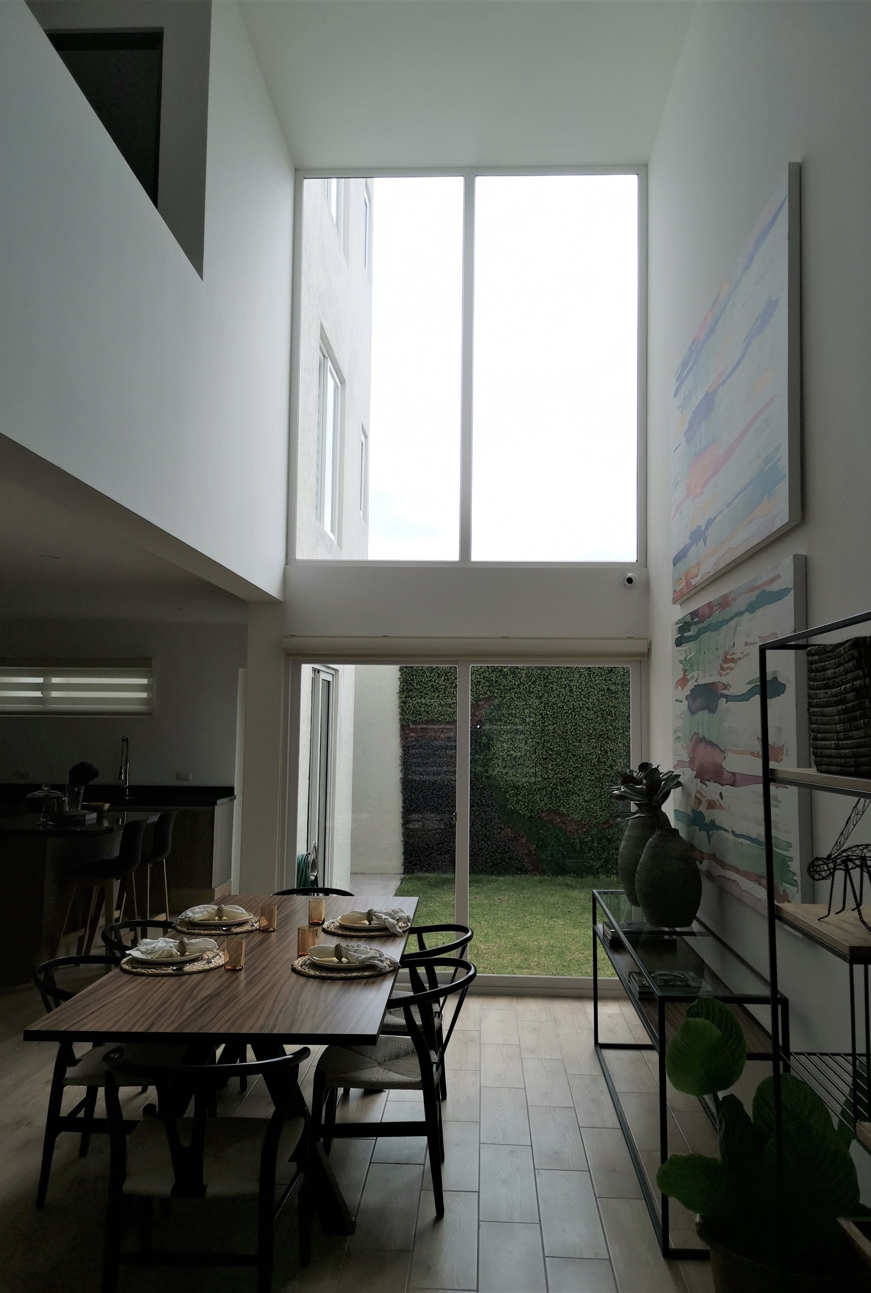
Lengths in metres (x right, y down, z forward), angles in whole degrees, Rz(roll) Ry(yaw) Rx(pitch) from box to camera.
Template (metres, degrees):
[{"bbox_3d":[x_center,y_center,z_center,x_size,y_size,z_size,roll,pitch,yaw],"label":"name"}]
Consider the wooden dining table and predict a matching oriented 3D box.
[{"bbox_3d":[-0.645,1.589,3.904,1.020,0.750,2.206,1,-4,2],"label":"wooden dining table"}]

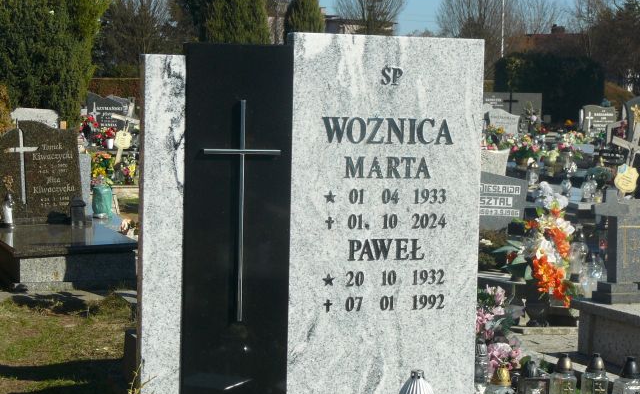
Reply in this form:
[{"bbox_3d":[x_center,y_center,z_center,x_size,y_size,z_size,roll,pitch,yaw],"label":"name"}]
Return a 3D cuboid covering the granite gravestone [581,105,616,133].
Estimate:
[{"bbox_3d":[5.513,-1.469,28.000,0.680,0.660,0.100,0,4,-17],"label":"granite gravestone"}]

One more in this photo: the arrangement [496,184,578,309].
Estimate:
[{"bbox_3d":[1.372,0.313,9.000,0.440,0.740,0.360,0,4,-17],"label":"arrangement"}]

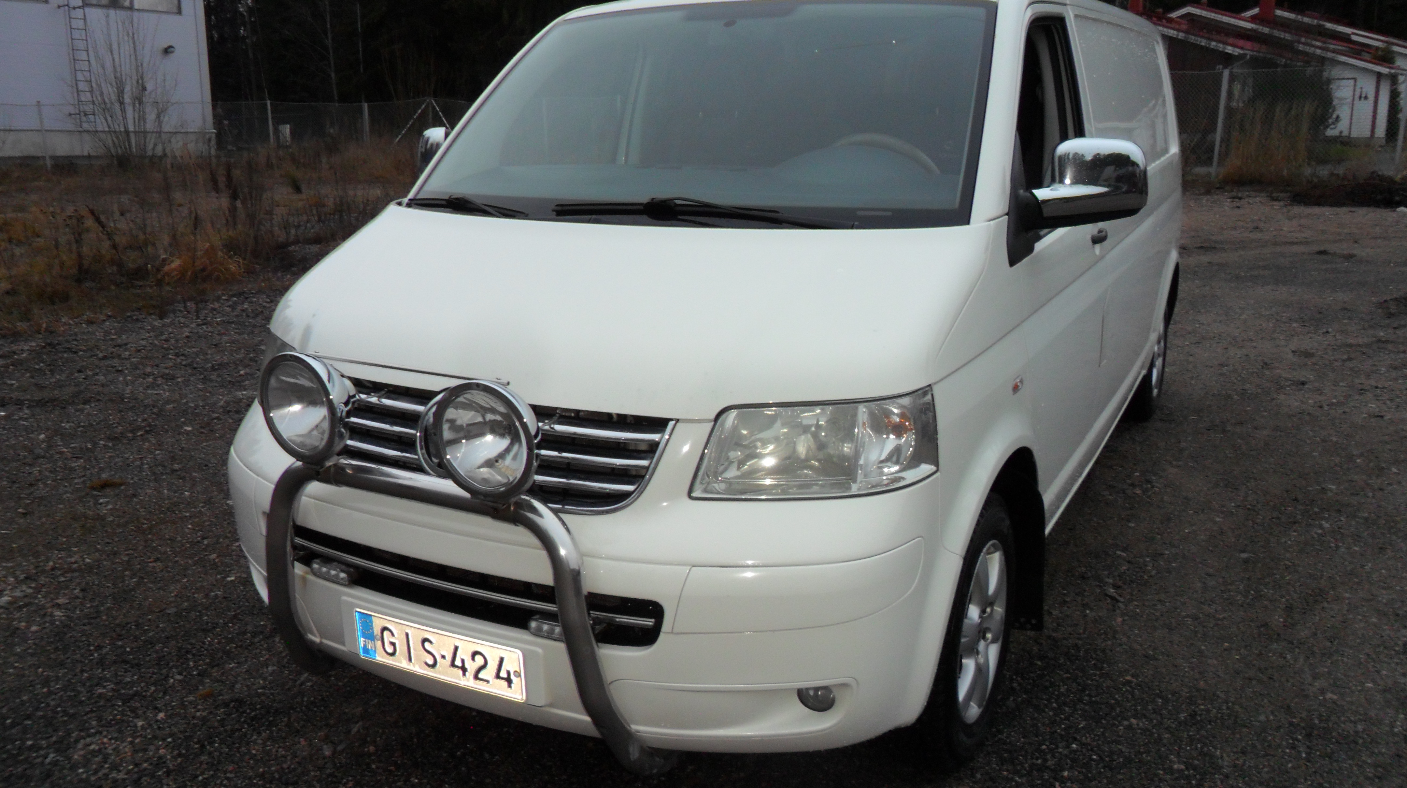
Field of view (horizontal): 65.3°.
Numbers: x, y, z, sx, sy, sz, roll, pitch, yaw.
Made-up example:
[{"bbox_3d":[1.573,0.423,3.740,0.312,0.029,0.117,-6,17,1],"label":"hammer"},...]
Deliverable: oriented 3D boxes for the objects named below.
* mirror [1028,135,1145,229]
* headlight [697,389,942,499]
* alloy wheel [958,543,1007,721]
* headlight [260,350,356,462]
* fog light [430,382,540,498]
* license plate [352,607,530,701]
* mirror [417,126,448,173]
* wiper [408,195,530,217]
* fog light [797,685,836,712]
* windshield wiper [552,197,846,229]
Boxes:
[{"bbox_3d":[0.896,-0.487,2.543,0.245,0.200,0.150,7,16,28],"label":"mirror"},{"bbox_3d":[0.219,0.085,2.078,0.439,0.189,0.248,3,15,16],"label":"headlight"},{"bbox_3d":[0.599,0.560,2.678,0.180,0.445,0.445,7,16,28],"label":"alloy wheel"},{"bbox_3d":[-0.773,0.015,2.214,0.222,0.222,0.125,7,16,28],"label":"headlight"},{"bbox_3d":[-0.356,0.068,1.995,0.222,0.222,0.125,7,16,28],"label":"fog light"},{"bbox_3d":[-0.547,0.534,2.256,0.442,0.118,0.012,6,17,28],"label":"license plate"},{"bbox_3d":[-0.833,-0.739,3.539,0.180,0.235,0.130,7,16,28],"label":"mirror"},{"bbox_3d":[-0.639,-0.511,2.979,0.570,0.055,0.070,12,19,41],"label":"wiper"},{"bbox_3d":[0.228,0.580,2.155,0.090,0.085,0.060,5,15,20],"label":"fog light"},{"bbox_3d":[-0.032,-0.424,2.609,0.780,0.060,0.075,6,16,26],"label":"windshield wiper"}]

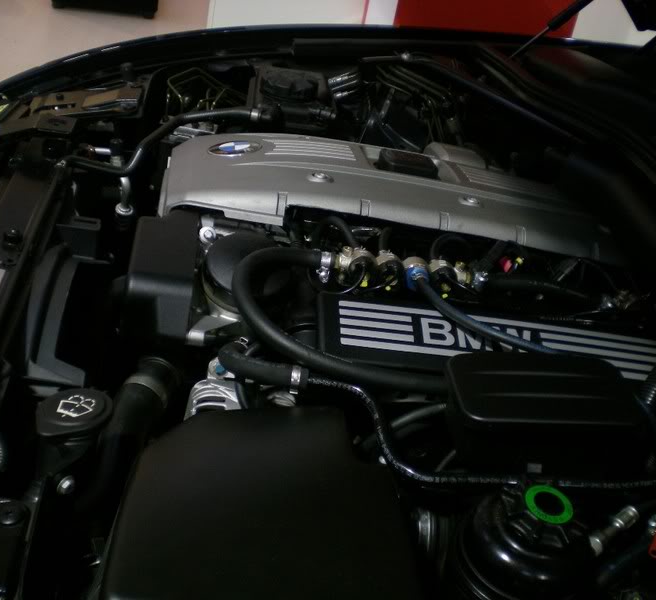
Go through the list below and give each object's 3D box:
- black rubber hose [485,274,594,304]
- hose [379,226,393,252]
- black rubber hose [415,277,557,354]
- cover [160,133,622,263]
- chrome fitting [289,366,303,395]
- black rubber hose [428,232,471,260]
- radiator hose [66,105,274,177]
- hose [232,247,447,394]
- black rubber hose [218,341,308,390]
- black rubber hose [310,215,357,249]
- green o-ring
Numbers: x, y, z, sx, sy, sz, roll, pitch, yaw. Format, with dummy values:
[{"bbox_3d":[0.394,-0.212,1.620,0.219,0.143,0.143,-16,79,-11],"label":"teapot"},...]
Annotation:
[{"bbox_3d":[0.248,-0.012,1.028,0.135,0.017,0.017,11,26,-8],"label":"black rubber hose"},{"bbox_3d":[0.063,-0.065,0.935,0.018,0.030,0.030,5,25,-15],"label":"hose"},{"bbox_3d":[0.163,0.017,0.902,0.149,0.050,0.063,5,25,-15],"label":"black rubber hose"},{"bbox_3d":[0.087,-0.146,1.104,0.572,0.078,0.216,6,27,-11],"label":"cover"},{"bbox_3d":[-0.031,0.078,0.847,0.010,0.025,0.022,15,26,14],"label":"chrome fitting"},{"bbox_3d":[0.134,-0.059,0.951,0.059,0.027,0.038,5,25,-15],"label":"black rubber hose"},{"bbox_3d":[-0.205,-0.219,1.203,0.036,0.070,0.375,28,30,30],"label":"radiator hose"},{"bbox_3d":[0.013,0.013,0.880,0.216,0.088,0.154,5,25,-15],"label":"hose"},{"bbox_3d":[-0.058,0.059,0.856,0.096,0.026,0.028,15,26,14],"label":"black rubber hose"},{"bbox_3d":[0.009,-0.069,0.940,0.044,0.041,0.045,5,25,-15],"label":"black rubber hose"},{"bbox_3d":[0.167,0.155,0.665,0.039,0.003,0.039,6,32,-11],"label":"green o-ring"}]

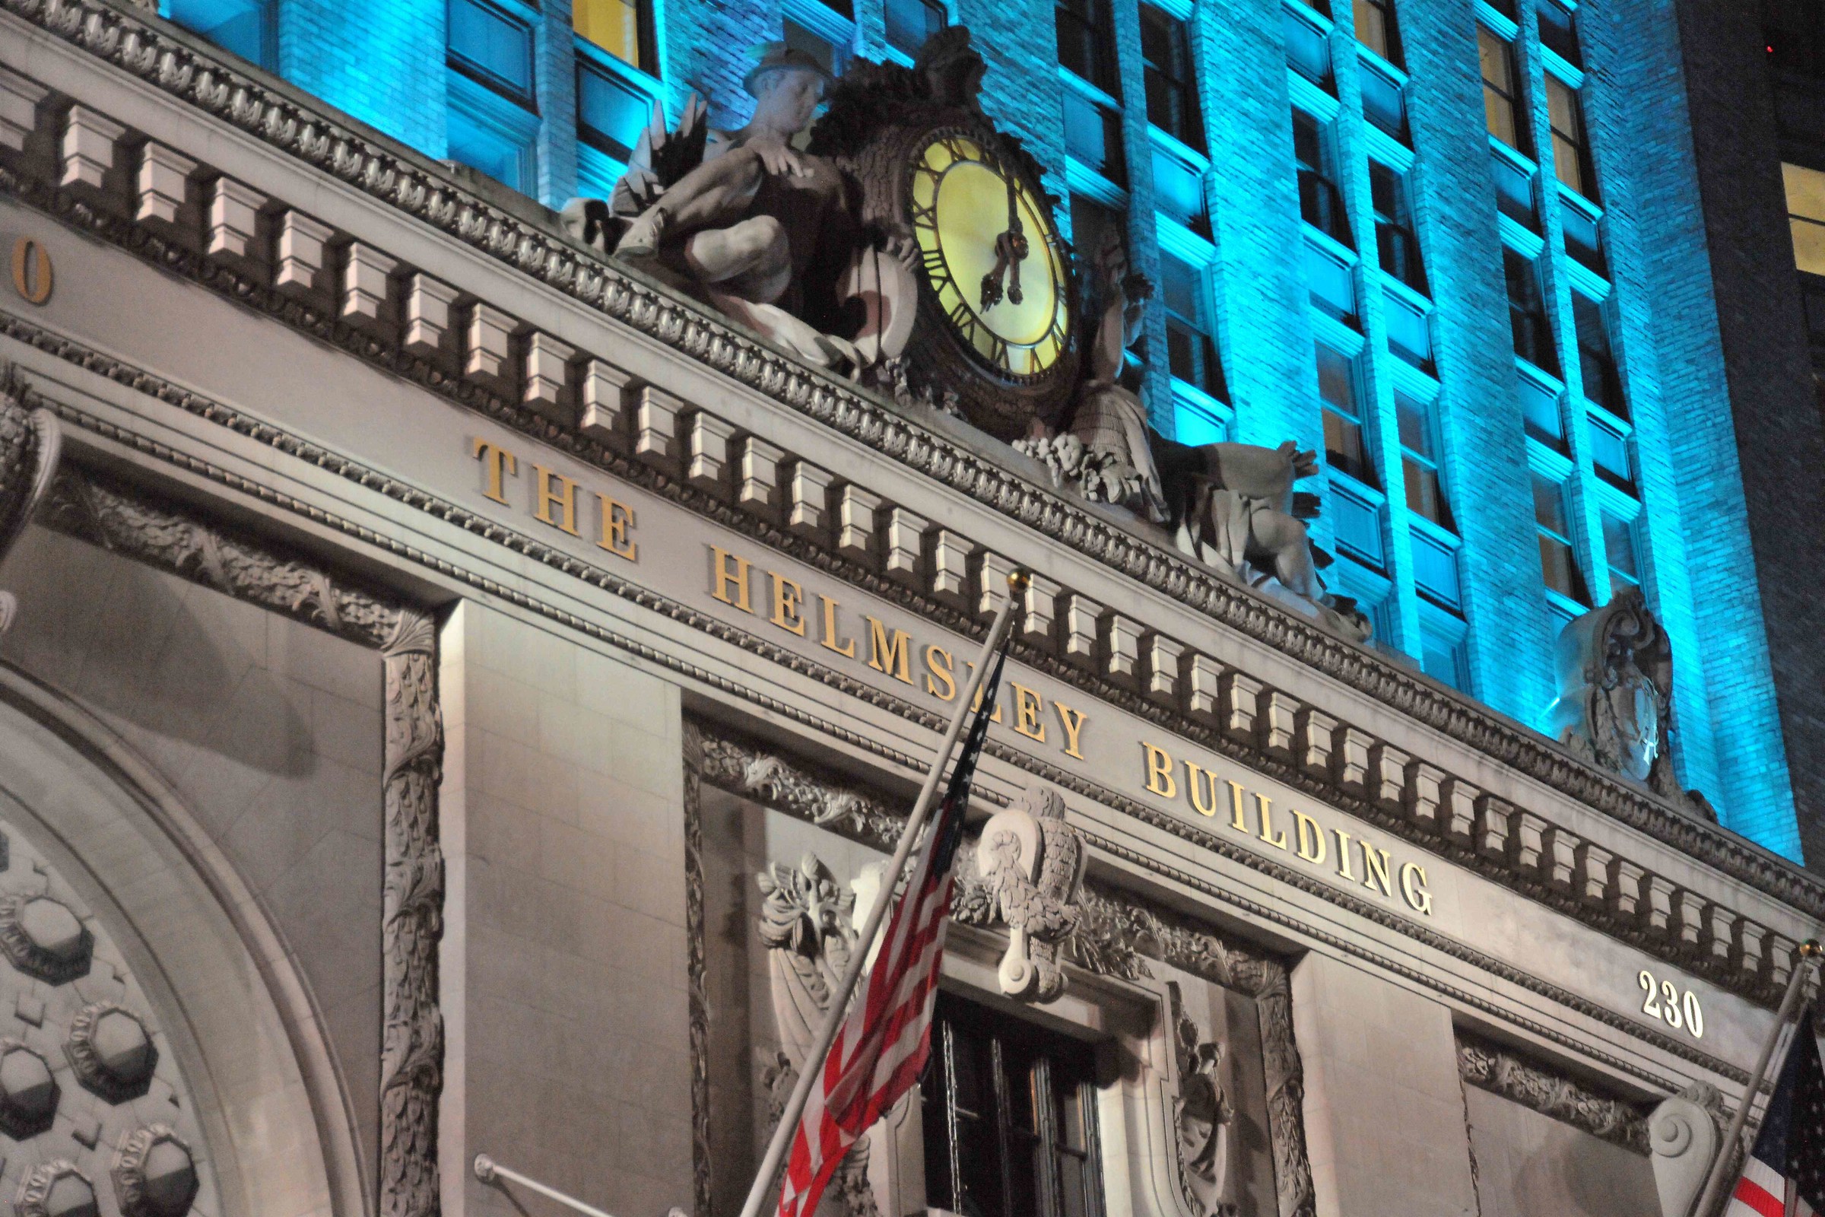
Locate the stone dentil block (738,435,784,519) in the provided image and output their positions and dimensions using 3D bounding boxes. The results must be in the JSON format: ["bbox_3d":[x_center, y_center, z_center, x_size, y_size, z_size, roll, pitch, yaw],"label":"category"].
[{"bbox_3d":[-1.516,-1.284,40.780,0.330,0.559,0.502,-21,-30,34],"label":"stone dentil block"}]

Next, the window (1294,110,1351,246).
[{"bbox_3d":[5.337,-5.834,55.718,0.200,1.920,1.350,-21,-30,34],"label":"window"}]

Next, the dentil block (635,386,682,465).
[{"bbox_3d":[-2.421,-1.707,39.145,0.319,0.568,0.479,-21,-30,34],"label":"dentil block"}]

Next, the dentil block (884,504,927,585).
[{"bbox_3d":[-0.116,-0.619,41.832,0.360,0.581,0.530,-21,-30,34],"label":"dentil block"}]

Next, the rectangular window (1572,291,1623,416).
[{"bbox_3d":[9.893,-3.724,60.984,0.200,1.920,1.350,-21,-30,34],"label":"rectangular window"}]

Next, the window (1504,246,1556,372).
[{"bbox_3d":[8.691,-4.280,59.595,0.200,1.920,1.350,-21,-30,34],"label":"window"}]

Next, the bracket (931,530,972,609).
[{"bbox_3d":[0.353,-0.402,42.375,0.360,0.581,0.530,-21,-30,34],"label":"bracket"}]

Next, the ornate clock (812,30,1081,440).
[{"bbox_3d":[0.573,-4.052,45.676,1.150,5.100,4.300,-21,-30,34],"label":"ornate clock"}]

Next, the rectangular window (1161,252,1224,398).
[{"bbox_3d":[3.469,-3.608,52.939,0.200,1.800,1.200,-21,-30,34],"label":"rectangular window"}]

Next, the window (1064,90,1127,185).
[{"bbox_3d":[2.293,-5.973,52.428,0.170,1.030,1.200,-21,-30,34],"label":"window"}]

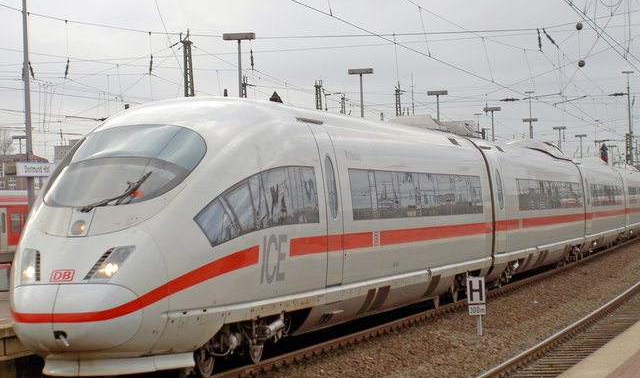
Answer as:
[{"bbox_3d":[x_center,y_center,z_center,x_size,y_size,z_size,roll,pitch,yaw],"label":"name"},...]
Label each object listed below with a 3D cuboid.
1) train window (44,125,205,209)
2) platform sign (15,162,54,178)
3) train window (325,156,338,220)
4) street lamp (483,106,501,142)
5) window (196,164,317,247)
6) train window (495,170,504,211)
[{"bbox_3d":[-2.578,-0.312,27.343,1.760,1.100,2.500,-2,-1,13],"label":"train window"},{"bbox_3d":[-5.501,-0.372,42.091,0.100,0.290,2.310,-2,-1,12],"label":"platform sign"},{"bbox_3d":[0.192,-0.018,33.173,0.080,0.970,0.540,-2,-1,13],"label":"train window"},{"bbox_3d":[8.368,-0.871,104.000,0.840,6.090,0.280,-2,-1,12],"label":"street lamp"},{"bbox_3d":[-0.782,0.211,29.655,0.250,1.080,5.100,-2,-1,18],"label":"window"},{"bbox_3d":[4.305,0.012,51.677,0.080,0.980,0.580,-2,-1,12],"label":"train window"}]

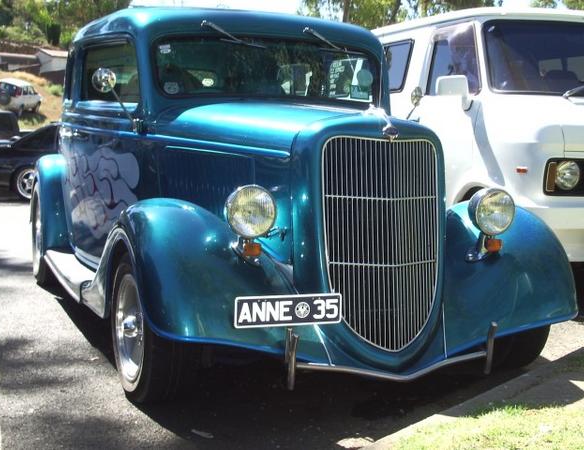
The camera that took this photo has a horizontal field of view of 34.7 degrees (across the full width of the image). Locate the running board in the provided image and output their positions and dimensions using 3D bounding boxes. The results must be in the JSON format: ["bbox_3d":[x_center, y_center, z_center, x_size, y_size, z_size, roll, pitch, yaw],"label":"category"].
[{"bbox_3d":[-1.064,0.242,4.724,0.235,0.082,1.581,-1,5,-22],"label":"running board"}]

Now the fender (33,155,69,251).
[{"bbox_3d":[-1.555,-0.162,6.089,0.316,0.632,1.173,-1,5,-22],"label":"fender"}]

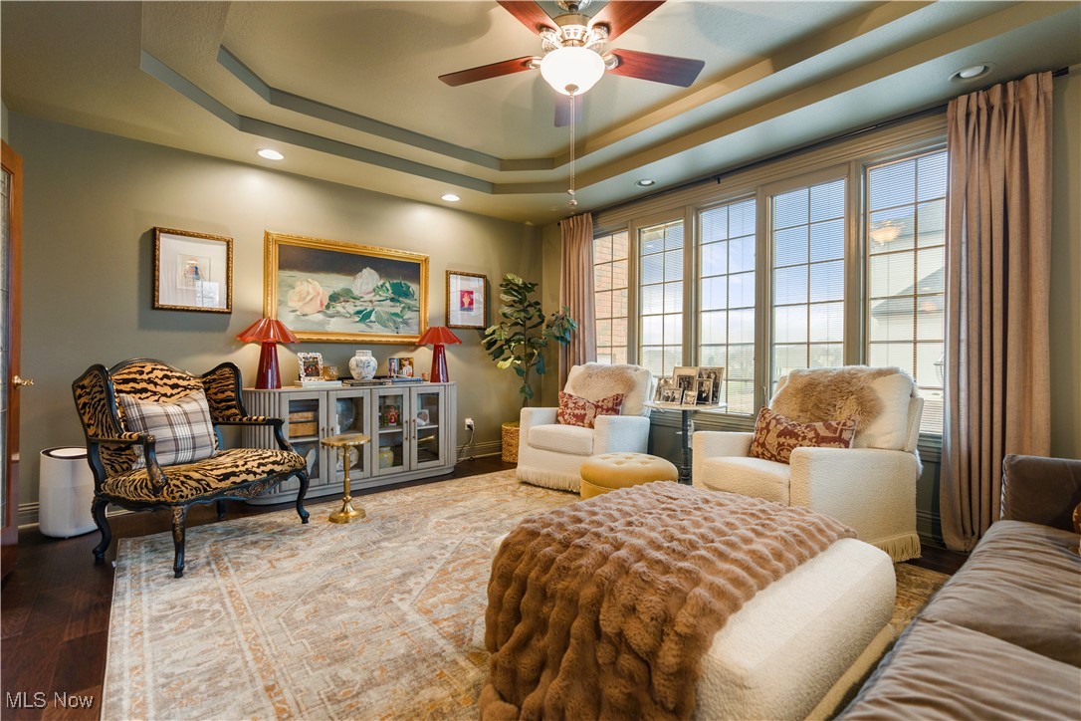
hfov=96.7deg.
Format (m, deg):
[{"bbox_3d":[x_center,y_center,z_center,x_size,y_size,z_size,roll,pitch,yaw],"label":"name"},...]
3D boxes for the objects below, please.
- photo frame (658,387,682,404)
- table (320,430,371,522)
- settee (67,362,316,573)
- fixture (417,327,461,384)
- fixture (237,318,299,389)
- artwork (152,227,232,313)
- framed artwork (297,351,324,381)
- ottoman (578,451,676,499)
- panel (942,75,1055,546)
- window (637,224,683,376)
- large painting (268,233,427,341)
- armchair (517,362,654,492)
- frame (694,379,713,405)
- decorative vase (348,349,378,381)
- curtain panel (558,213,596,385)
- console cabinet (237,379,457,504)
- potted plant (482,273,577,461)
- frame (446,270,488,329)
[{"bbox_3d":[0.951,0.263,3.523,0.175,0.120,0.050,2,2,42],"label":"photo frame"},{"bbox_3d":[-1.276,0.775,3.190,0.310,0.530,0.310,0,1,0],"label":"table"},{"bbox_3d":[-1.869,0.499,2.662,0.730,1.016,0.840,0,1,17],"label":"settee"},{"bbox_3d":[-0.909,-0.050,4.319,0.405,0.505,0.405,0,1,0],"label":"fixture"},{"bbox_3d":[-1.965,-0.044,3.470,0.400,0.510,0.400,0,1,-39],"label":"fixture"},{"bbox_3d":[-2.428,-0.615,3.372,0.452,0.556,0.035,0,1,-39],"label":"artwork"},{"bbox_3d":[-1.747,0.051,3.646,0.178,0.215,0.060,0,1,-39],"label":"framed artwork"},{"bbox_3d":[0.555,0.837,3.004,0.620,0.440,0.620,0,1,0],"label":"ottoman"},{"bbox_3d":[2.354,-0.179,2.500,0.130,2.420,0.390,-1,2,-39],"label":"panel"},{"bbox_3d":[1.061,-0.405,4.259,0.060,1.600,0.490,-1,2,-39],"label":"window"},{"bbox_3d":[-1.567,-0.561,4.052,1.345,0.832,0.055,0,1,-39],"label":"large painting"},{"bbox_3d":[0.414,0.547,4.089,0.840,0.970,0.880,1,2,37],"label":"armchair"},{"bbox_3d":[1.163,0.222,3.400,0.130,0.180,0.050,1,1,41],"label":"frame"},{"bbox_3d":[-1.436,0.042,3.895,0.217,0.236,0.217,0,1,-39],"label":"decorative vase"},{"bbox_3d":[0.371,-0.228,4.934,0.120,2.420,0.490,-1,2,-39],"label":"curtain panel"},{"bbox_3d":[-1.480,0.613,3.996,1.720,0.815,0.440,-1,2,-39],"label":"console cabinet"},{"bbox_3d":[-0.102,0.071,4.681,0.900,1.830,0.780,0,1,0],"label":"potted plant"},{"bbox_3d":[-0.731,-0.601,4.857,0.460,0.565,0.030,-1,2,-39],"label":"frame"}]

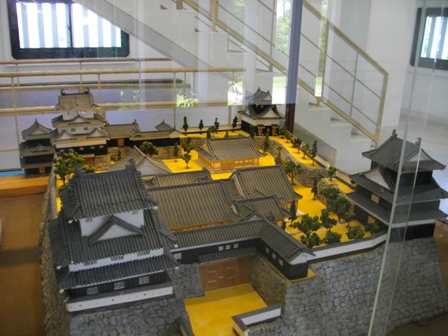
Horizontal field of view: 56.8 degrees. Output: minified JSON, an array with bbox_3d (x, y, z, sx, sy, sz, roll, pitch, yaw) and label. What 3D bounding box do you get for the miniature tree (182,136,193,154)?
[{"bbox_3d":[-0.202,-0.124,2.319,0.062,0.100,0.059,2,14,0],"label":"miniature tree"}]

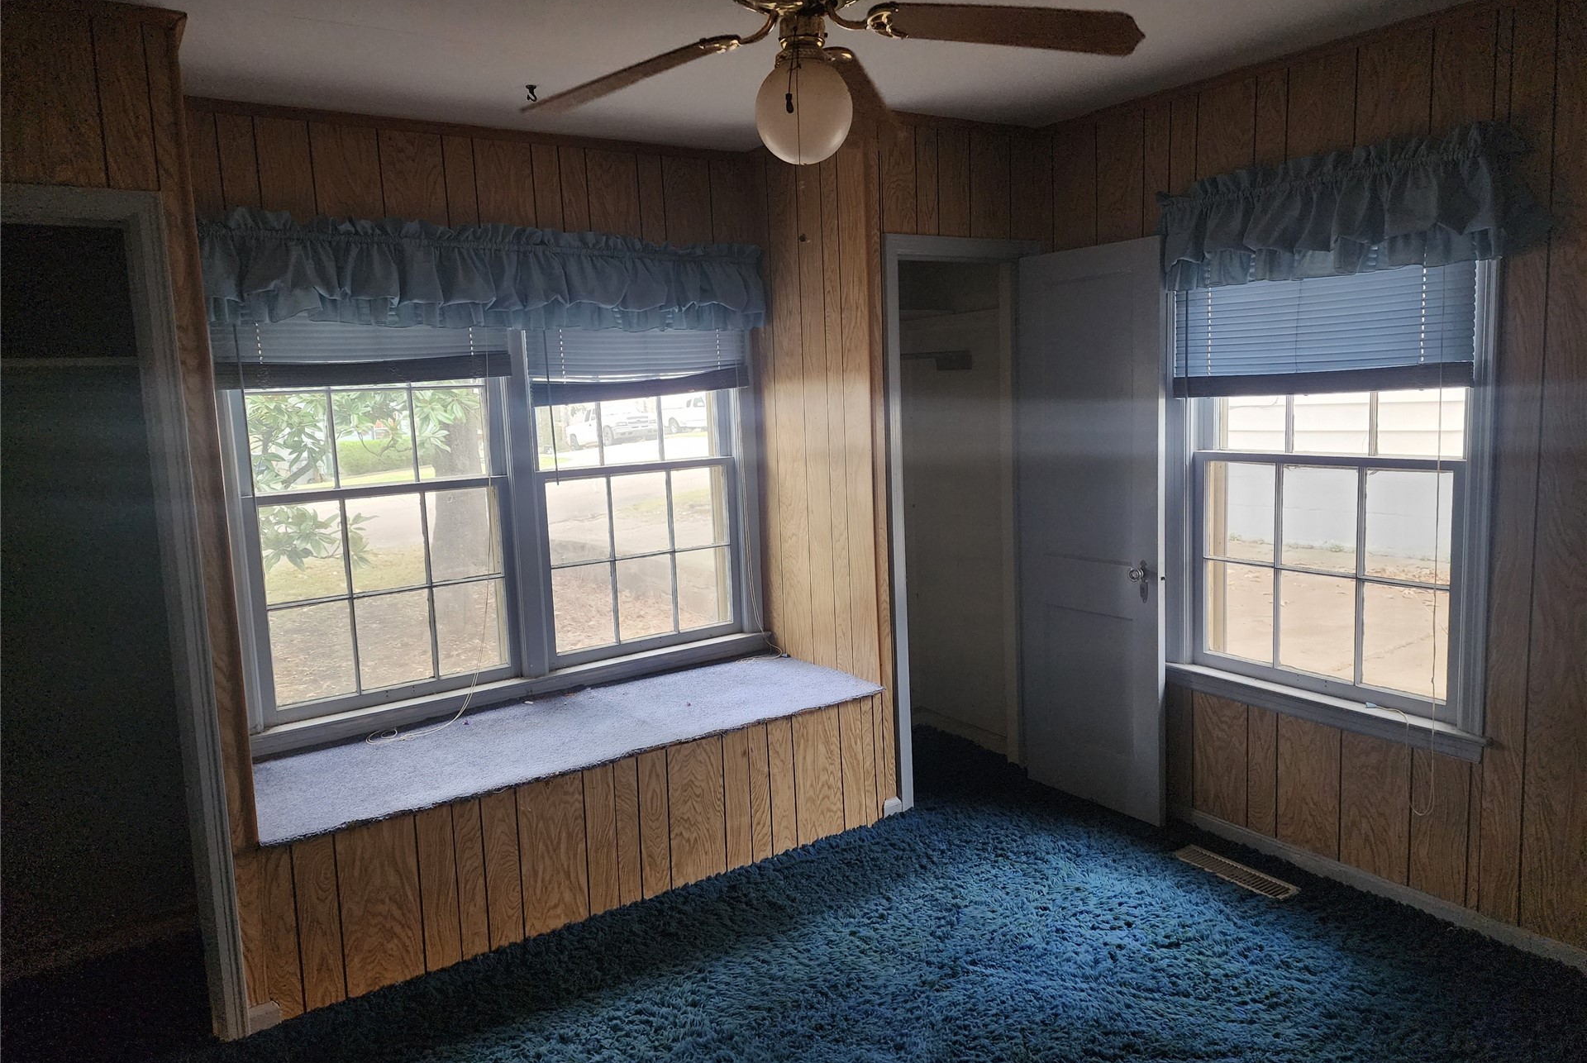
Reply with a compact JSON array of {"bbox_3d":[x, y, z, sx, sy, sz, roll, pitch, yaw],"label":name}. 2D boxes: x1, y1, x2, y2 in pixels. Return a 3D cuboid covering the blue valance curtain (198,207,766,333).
[{"bbox_3d":[-0.931,-0.849,3.531,1.952,0.350,0.138,-8,9,-34],"label":"blue valance curtain"}]

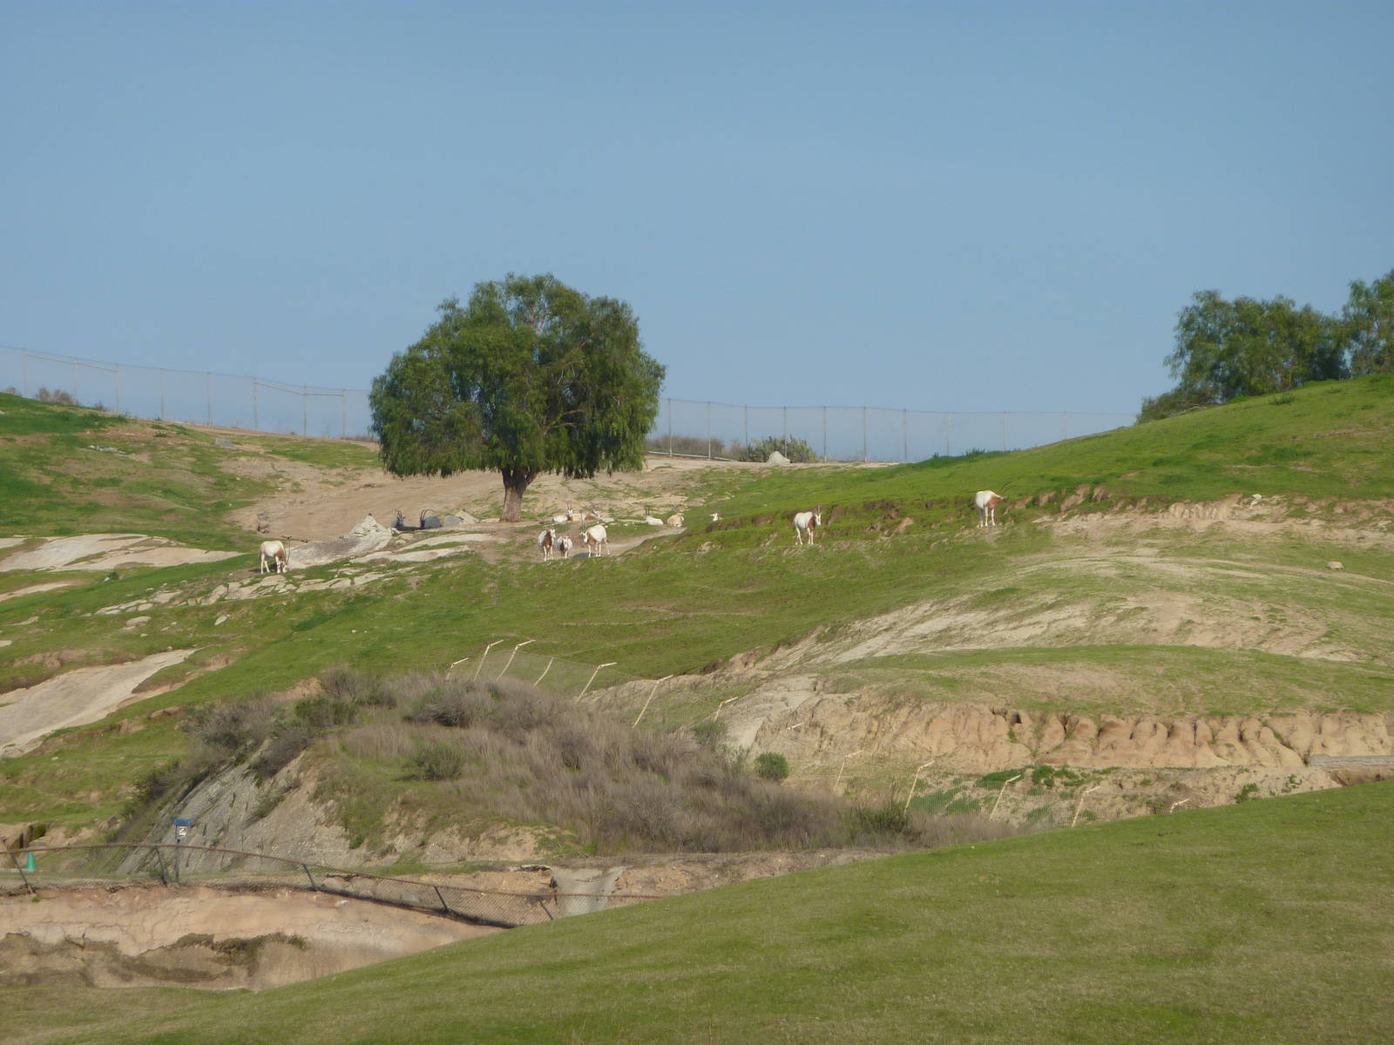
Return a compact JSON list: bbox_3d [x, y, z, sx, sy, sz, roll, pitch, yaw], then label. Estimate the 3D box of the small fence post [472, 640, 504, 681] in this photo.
[{"bbox_3d":[-6.524,4.327,375.000,0.400,1.700,0.070,22,0,-15],"label":"small fence post"}]

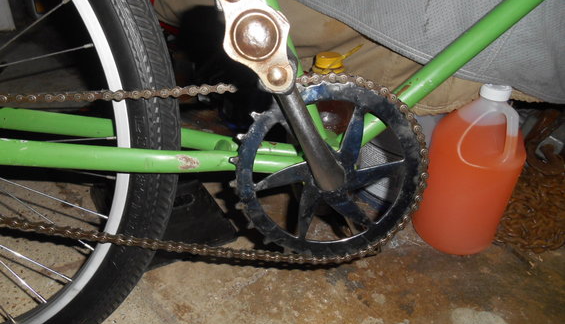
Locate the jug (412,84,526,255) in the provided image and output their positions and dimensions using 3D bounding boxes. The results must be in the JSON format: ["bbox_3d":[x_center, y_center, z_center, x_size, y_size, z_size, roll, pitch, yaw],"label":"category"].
[{"bbox_3d":[0.325,0.008,0.728,0.150,0.300,0.150,-13,37,-19],"label":"jug"}]

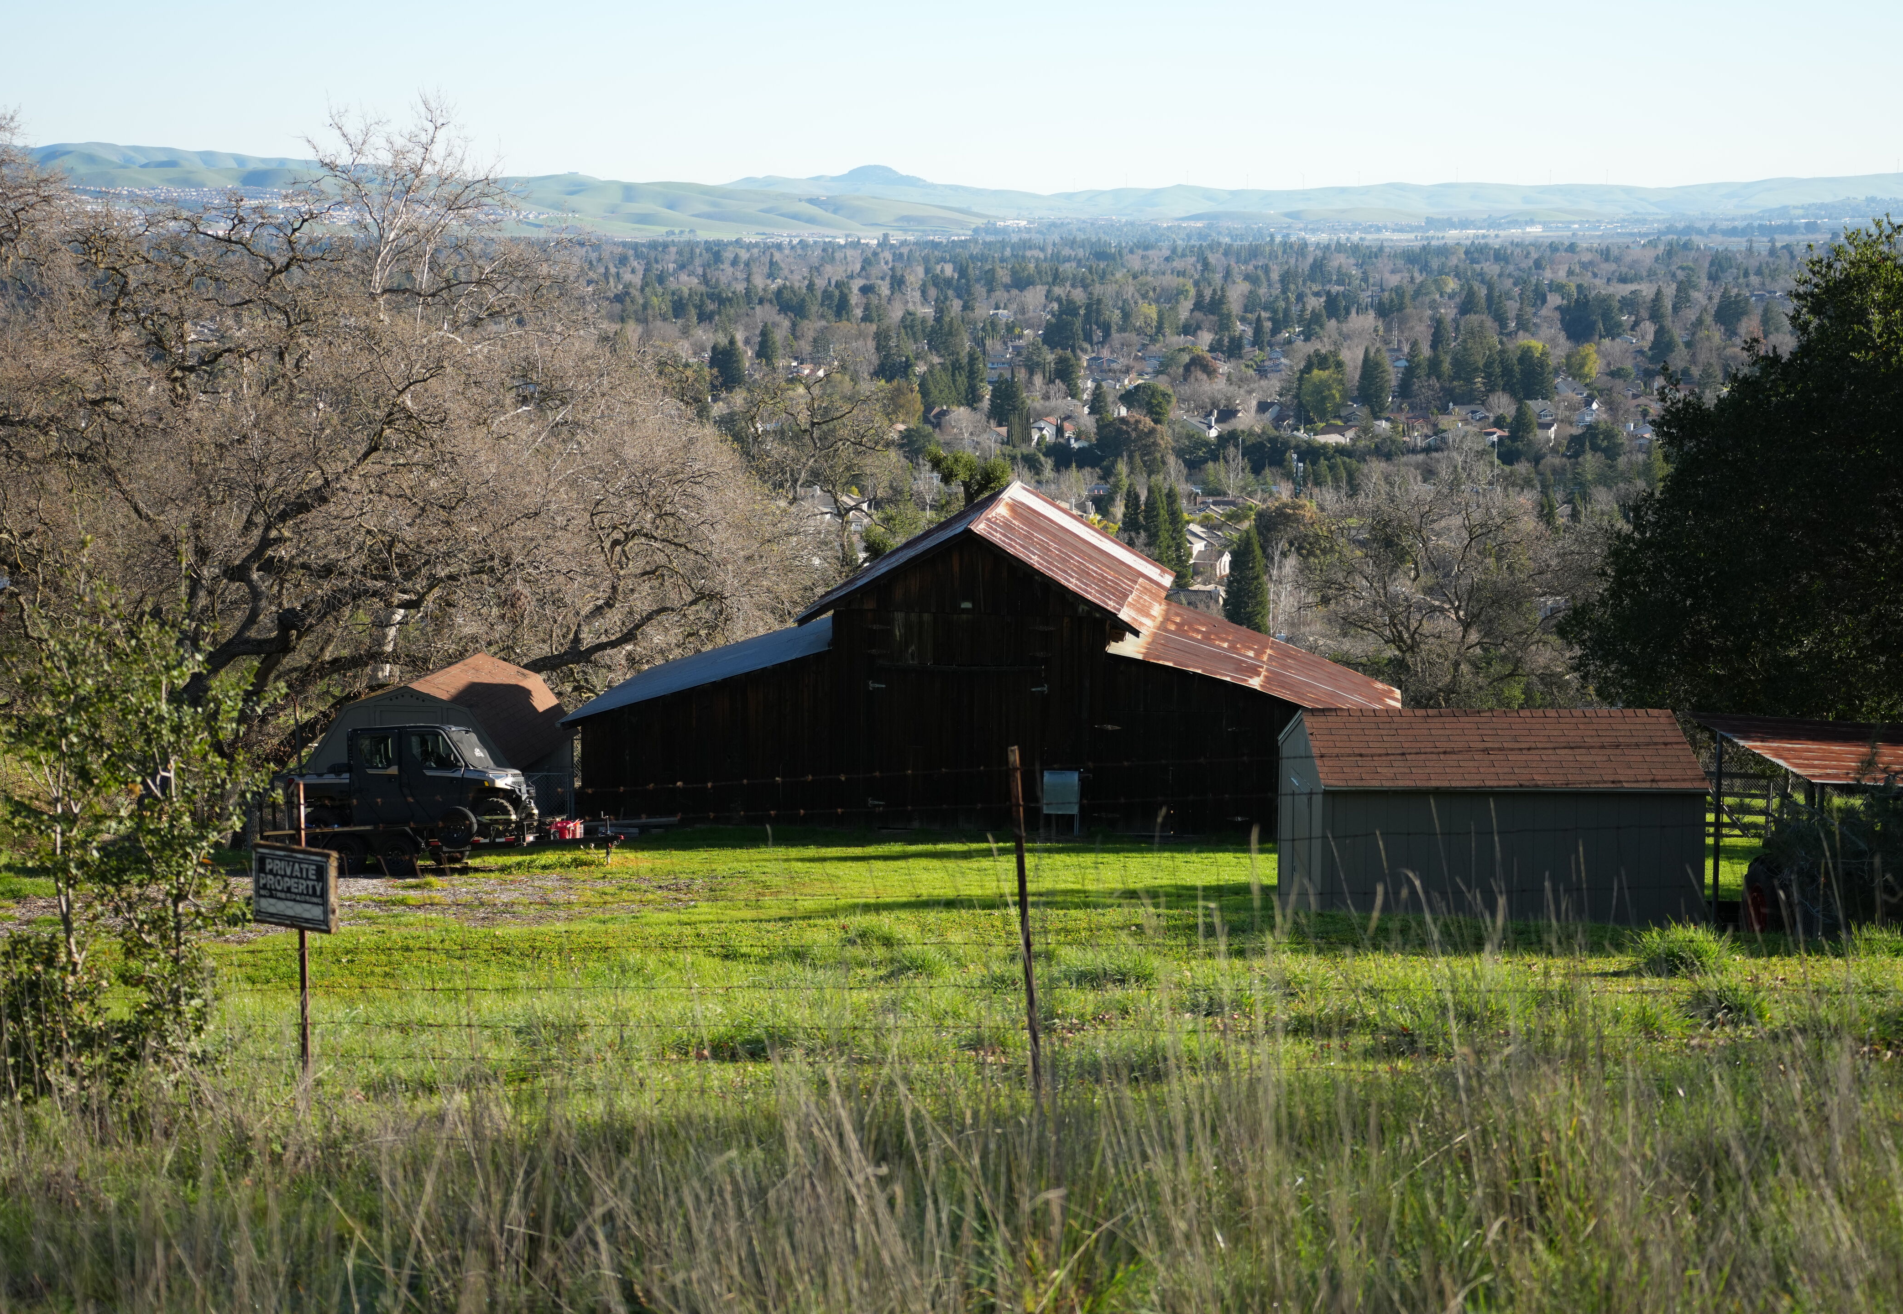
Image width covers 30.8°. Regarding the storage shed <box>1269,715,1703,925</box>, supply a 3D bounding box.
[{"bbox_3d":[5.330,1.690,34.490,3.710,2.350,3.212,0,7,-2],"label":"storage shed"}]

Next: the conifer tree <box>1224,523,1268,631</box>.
[{"bbox_3d":[36.809,-8.740,431.089,5.600,16.849,5.600,0,7,0],"label":"conifer tree"}]

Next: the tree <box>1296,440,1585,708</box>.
[{"bbox_3d":[18.534,-2.420,130.745,10.500,11.517,10.000,0,7,0],"label":"tree"}]

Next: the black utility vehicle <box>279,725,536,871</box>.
[{"bbox_3d":[-8.927,2.201,56.862,3.950,2.120,1.650,1,8,11],"label":"black utility vehicle"}]

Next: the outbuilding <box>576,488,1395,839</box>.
[{"bbox_3d":[0.913,-0.247,66.798,15.000,5.550,10.400,1,7,6],"label":"outbuilding"}]

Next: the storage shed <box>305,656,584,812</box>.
[{"bbox_3d":[-9.302,1.681,63.374,3.850,2.900,4.500,1,8,9],"label":"storage shed"}]

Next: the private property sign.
[{"bbox_3d":[-2.291,0.809,12.030,0.365,0.275,0.040,5,9,33],"label":"private property sign"}]

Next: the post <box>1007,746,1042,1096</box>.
[{"bbox_3d":[0.226,0.809,10.471,0.036,1.126,0.036,1,9,33],"label":"post"}]

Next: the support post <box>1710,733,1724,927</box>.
[{"bbox_3d":[8.193,1.897,36.956,0.070,2.200,0.070,0,7,0],"label":"support post"}]

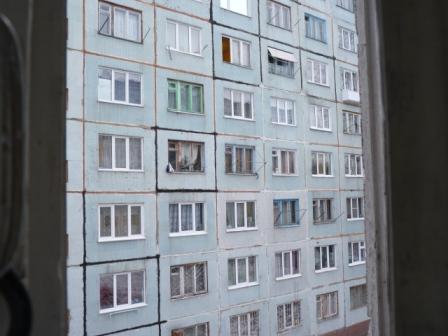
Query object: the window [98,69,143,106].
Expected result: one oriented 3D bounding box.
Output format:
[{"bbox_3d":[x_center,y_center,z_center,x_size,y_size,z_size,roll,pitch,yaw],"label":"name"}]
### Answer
[{"bbox_3d":[-4.148,-3.229,18.283,2.000,1.380,0.140,2,-5,-40],"label":"window"}]

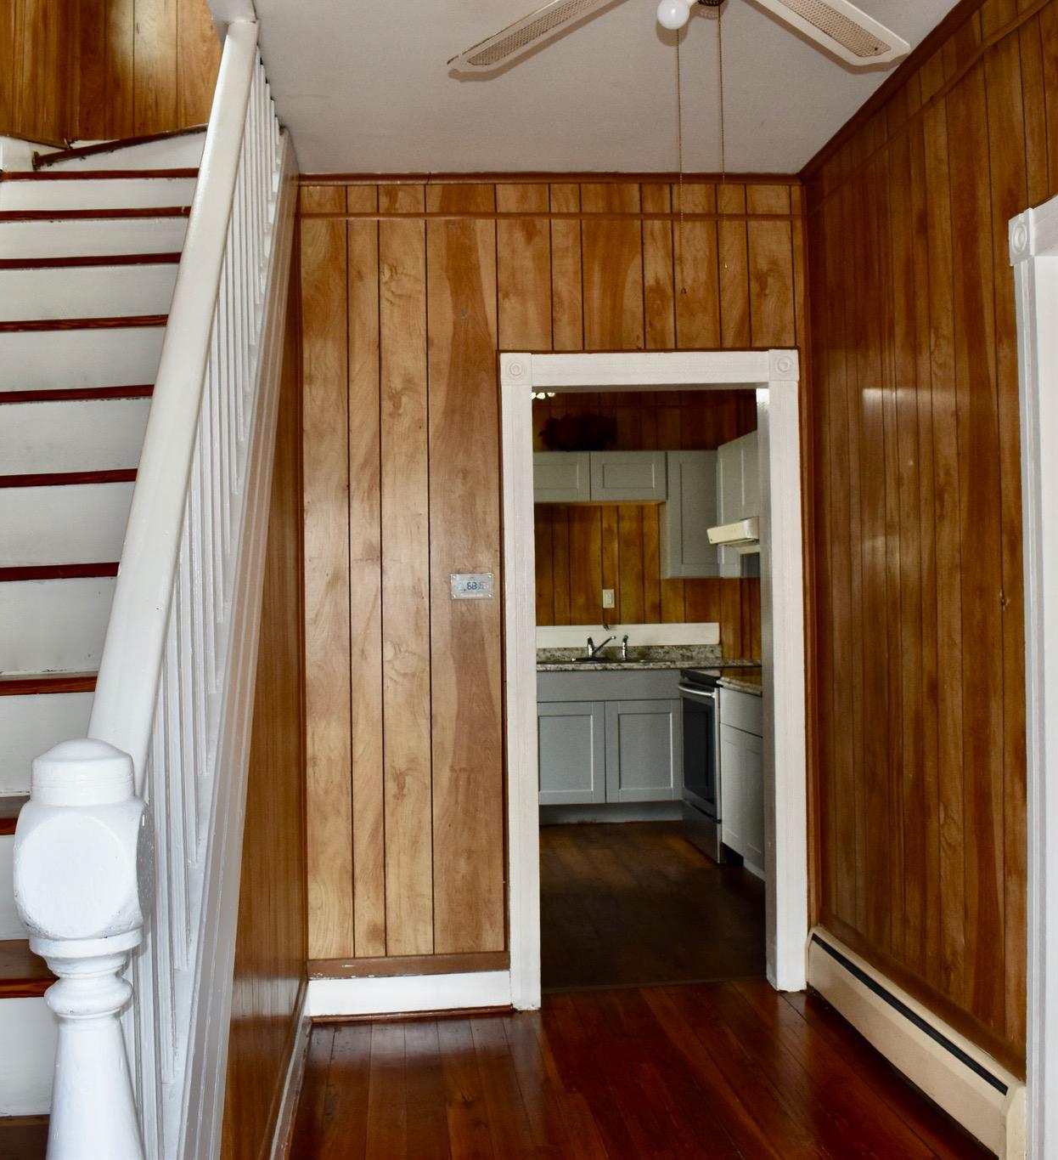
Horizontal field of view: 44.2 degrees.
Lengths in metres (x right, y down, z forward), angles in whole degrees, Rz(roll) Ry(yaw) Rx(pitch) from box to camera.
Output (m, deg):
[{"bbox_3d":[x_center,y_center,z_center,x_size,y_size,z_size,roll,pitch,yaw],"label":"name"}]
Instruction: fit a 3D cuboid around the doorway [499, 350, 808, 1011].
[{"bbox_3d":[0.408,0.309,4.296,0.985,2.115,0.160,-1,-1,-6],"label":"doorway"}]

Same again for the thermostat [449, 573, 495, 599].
[{"bbox_3d":[-0.181,0.019,4.168,0.139,0.081,0.030,-1,-1,-6],"label":"thermostat"}]

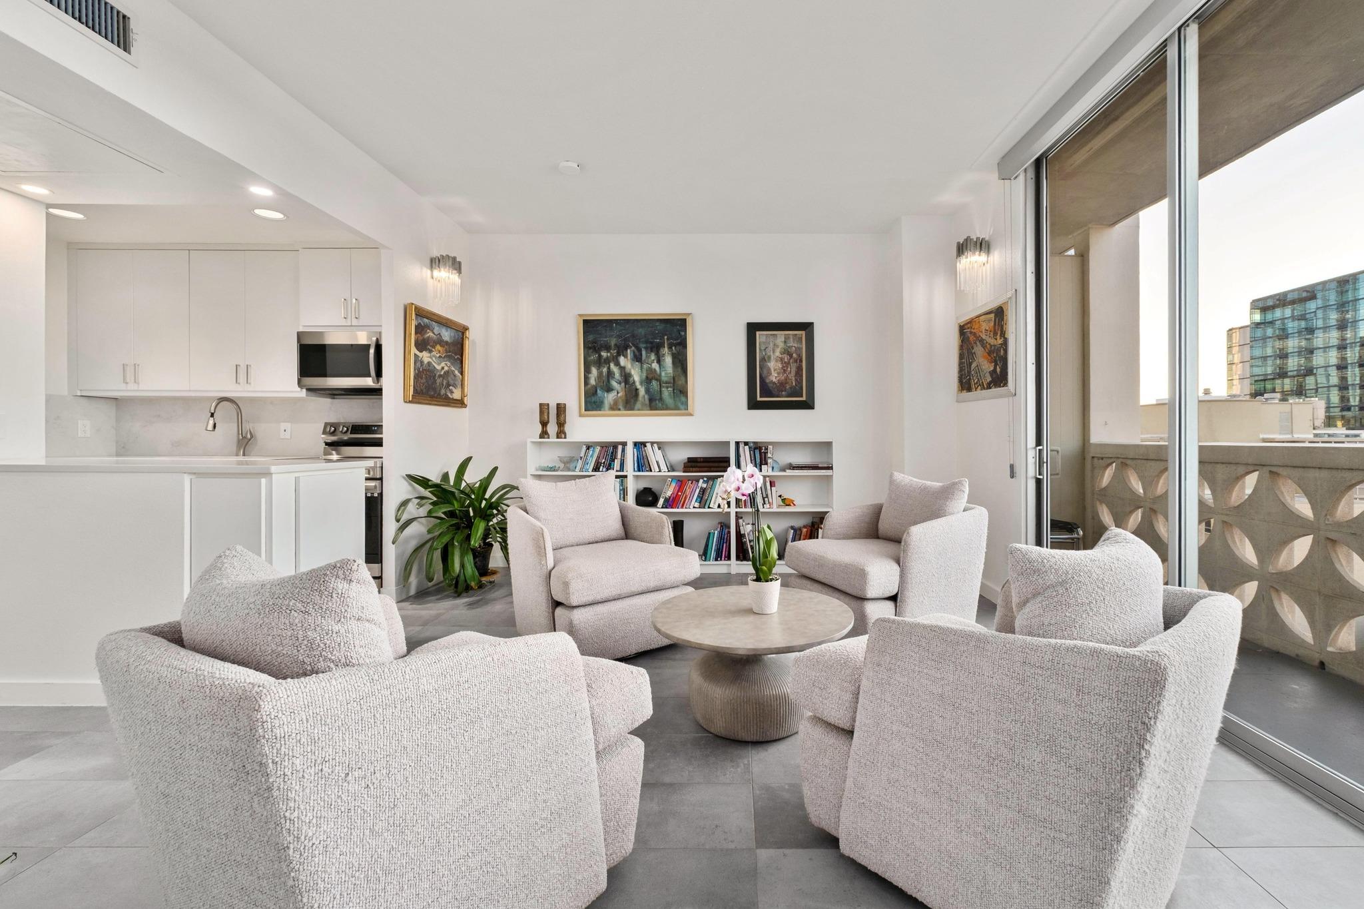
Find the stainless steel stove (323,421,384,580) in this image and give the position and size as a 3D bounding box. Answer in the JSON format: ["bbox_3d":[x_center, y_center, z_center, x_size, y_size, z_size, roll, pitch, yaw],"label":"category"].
[{"bbox_3d":[-2.420,0.360,4.180,0.760,1.190,0.690,0,1,2],"label":"stainless steel stove"}]

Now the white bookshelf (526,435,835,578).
[{"bbox_3d":[-0.001,0.406,4.577,2.400,1.060,0.280,0,1,2],"label":"white bookshelf"}]

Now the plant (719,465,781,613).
[{"bbox_3d":[0.266,0.335,2.230,0.240,0.575,0.190,0,1,2],"label":"plant"}]

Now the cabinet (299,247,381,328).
[{"bbox_3d":[-2.430,-1.238,4.360,0.770,0.595,0.360,0,1,2],"label":"cabinet"}]

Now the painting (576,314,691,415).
[{"bbox_3d":[-0.386,-0.745,4.735,0.955,0.855,0.040,0,1,1],"label":"painting"}]

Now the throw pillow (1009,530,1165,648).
[{"bbox_3d":[1.045,0.415,1.500,0.530,0.450,0.200,0,16,-35],"label":"throw pillow"}]

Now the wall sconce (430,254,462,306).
[{"bbox_3d":[-1.729,-1.294,4.220,0.140,0.370,0.270,0,1,-3],"label":"wall sconce"}]

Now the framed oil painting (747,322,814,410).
[{"bbox_3d":[0.812,-0.731,4.700,0.555,0.725,0.040,0,1,2],"label":"framed oil painting"}]

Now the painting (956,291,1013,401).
[{"bbox_3d":[2.026,-0.685,3.820,0.040,0.630,0.850,0,1,3],"label":"painting"}]

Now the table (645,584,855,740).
[{"bbox_3d":[0.278,0.810,2.220,0.775,0.410,0.775,0,1,2],"label":"table"}]

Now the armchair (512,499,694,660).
[{"bbox_3d":[-0.439,0.621,2.980,0.730,0.710,0.820,-1,1,-41],"label":"armchair"}]

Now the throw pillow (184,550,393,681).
[{"bbox_3d":[-0.766,0.368,1.140,0.500,0.390,0.190,0,11,30],"label":"throw pillow"}]

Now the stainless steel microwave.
[{"bbox_3d":[-2.541,-0.722,4.530,0.760,0.430,0.400,0,1,2],"label":"stainless steel microwave"}]

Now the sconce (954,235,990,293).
[{"bbox_3d":[1.995,-1.323,3.940,0.140,0.370,0.270,0,1,-2],"label":"sconce"}]

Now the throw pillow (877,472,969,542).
[{"bbox_3d":[1.302,0.295,3.080,0.180,0.410,0.500,18,-6,-22],"label":"throw pillow"}]

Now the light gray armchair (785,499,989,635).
[{"bbox_3d":[1.070,0.615,3.010,0.820,0.710,0.730,0,1,-24],"label":"light gray armchair"}]

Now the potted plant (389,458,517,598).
[{"bbox_3d":[-1.590,0.490,4.200,0.740,0.920,0.780,0,1,2],"label":"potted plant"}]

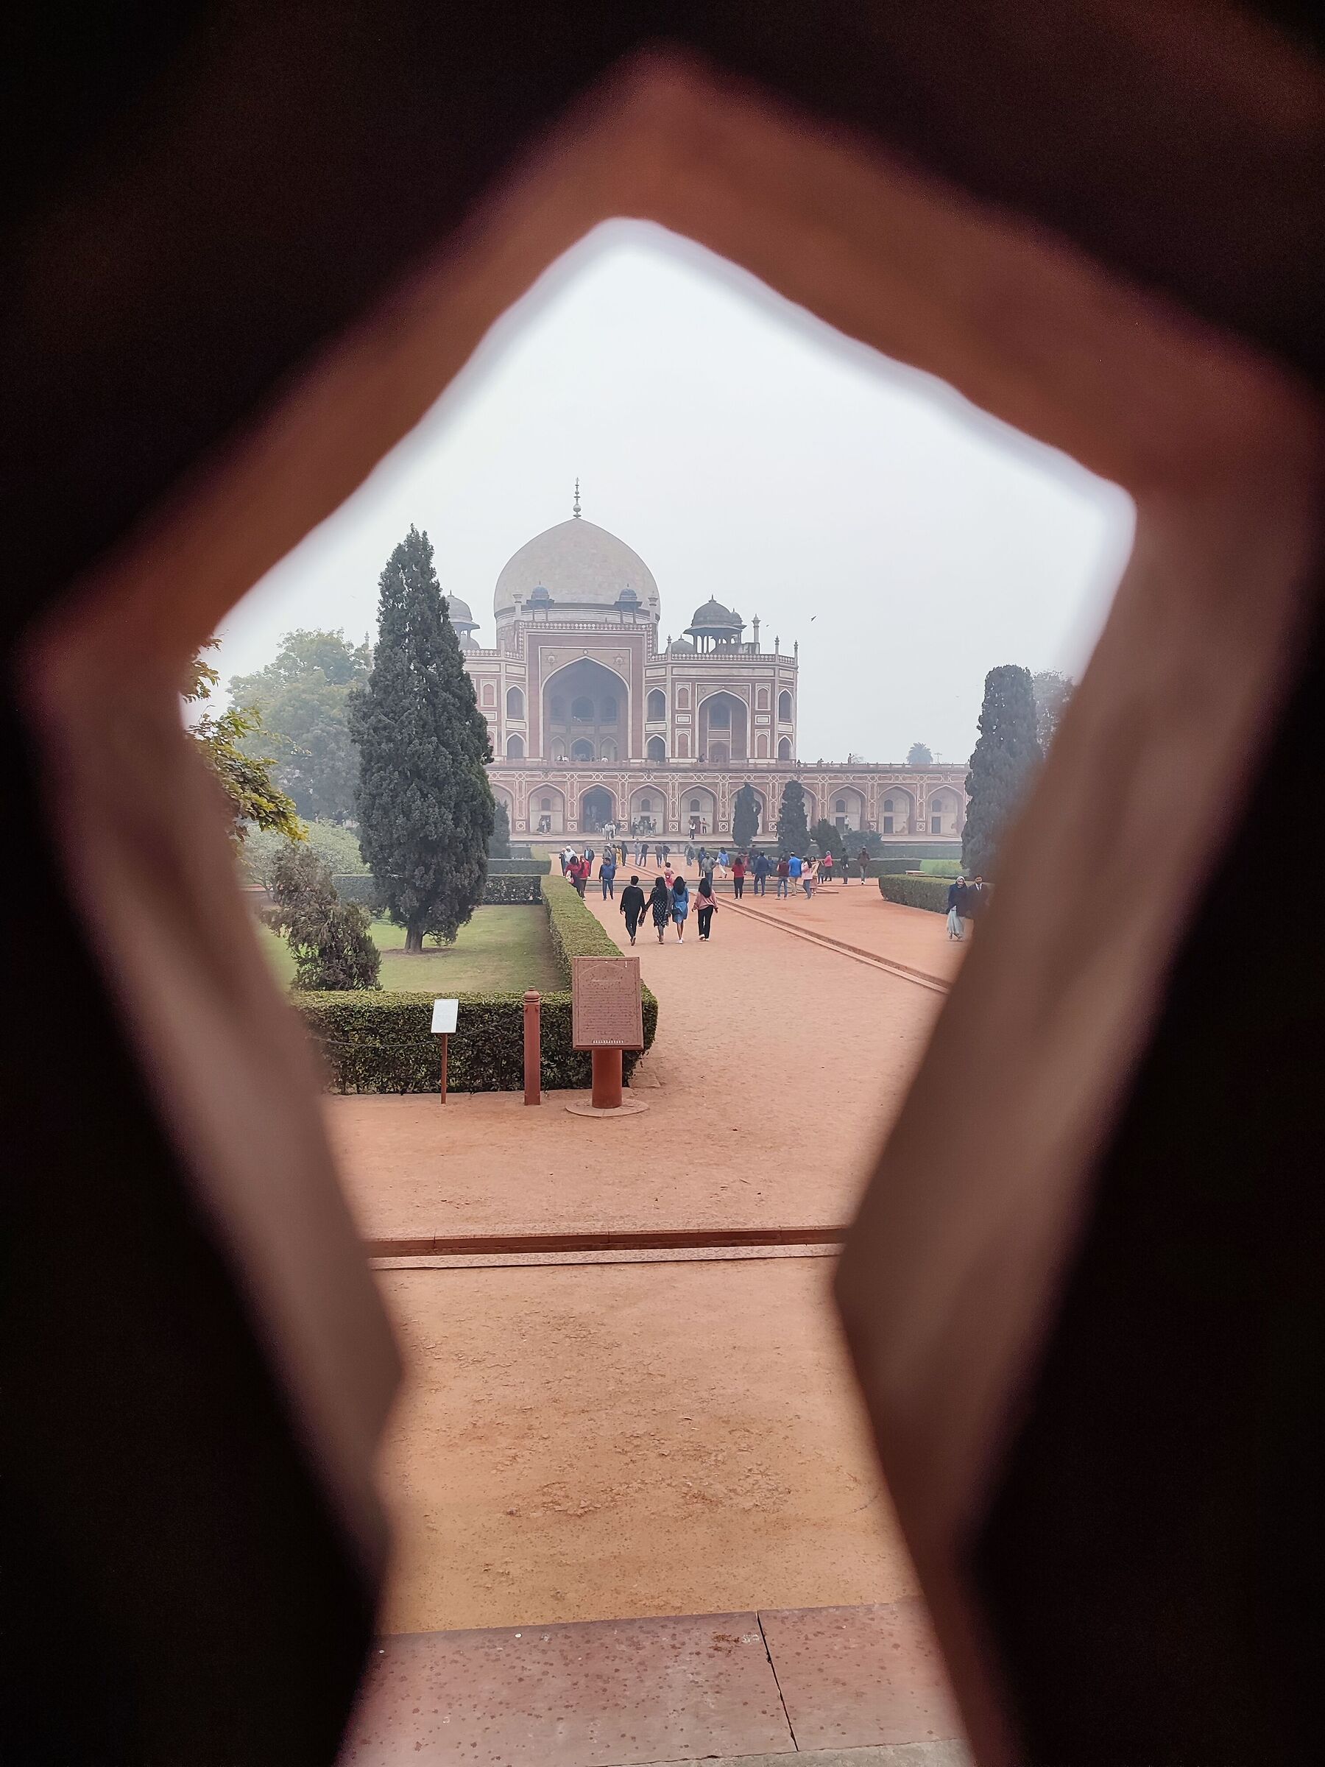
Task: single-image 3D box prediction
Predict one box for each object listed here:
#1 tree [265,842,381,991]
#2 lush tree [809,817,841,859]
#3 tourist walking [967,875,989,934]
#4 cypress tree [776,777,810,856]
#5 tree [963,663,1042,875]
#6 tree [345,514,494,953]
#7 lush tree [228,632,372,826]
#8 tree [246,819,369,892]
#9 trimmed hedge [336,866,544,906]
[{"bbox_3d":[-5.675,0.642,21.240,1.950,2.640,1.900,0,3,-6],"label":"tree"},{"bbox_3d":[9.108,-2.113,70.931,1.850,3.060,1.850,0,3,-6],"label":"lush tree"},{"bbox_3d":[7.965,0.623,31.962,0.560,1.680,0.360,0,3,2],"label":"tourist walking"},{"bbox_3d":[7.678,-3.481,74.877,1.950,5.420,1.950,0,3,-6],"label":"cypress tree"},{"bbox_3d":[17.094,-5.380,62.757,4.200,10.690,4.200,0,3,-6],"label":"tree"},{"bbox_3d":[-5.622,-3.317,29.578,3.350,9.800,3.350,0,3,-6],"label":"tree"},{"bbox_3d":[-26.018,-10.337,94.611,12.300,17.160,12.000,0,3,-6],"label":"lush tree"},{"bbox_3d":[-14.366,-1.043,50.929,5.500,3.150,5.200,0,3,-6],"label":"tree"},{"bbox_3d":[-8.346,0.235,47.175,7.900,1.080,1.100,0,3,-6],"label":"trimmed hedge"}]

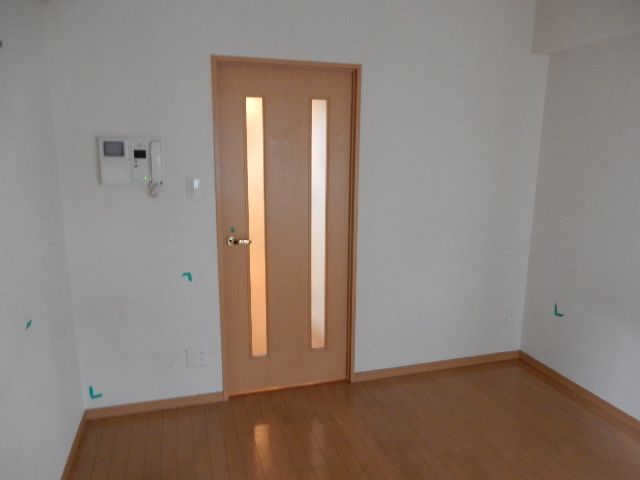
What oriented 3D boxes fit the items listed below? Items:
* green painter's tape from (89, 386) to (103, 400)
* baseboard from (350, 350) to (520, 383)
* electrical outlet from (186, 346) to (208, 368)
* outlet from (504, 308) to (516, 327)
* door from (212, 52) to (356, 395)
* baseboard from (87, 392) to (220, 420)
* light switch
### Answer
[{"bbox_3d":[-1.224,0.838,2.528,0.062,0.075,0.004,-3,12,-16],"label":"green painter's tape"},{"bbox_3d":[0.830,0.859,3.154,1.280,0.063,0.015,-3,12,-16],"label":"baseboard"},{"bbox_3d":[-0.706,0.671,2.649,0.117,0.120,0.012,-3,12,-16],"label":"electrical outlet"},{"bbox_3d":[1.337,0.554,3.249,0.075,0.122,0.012,-3,12,-16],"label":"outlet"},{"bbox_3d":[-0.179,-0.017,2.699,0.800,1.940,0.070,-3,12,-16],"label":"door"},{"bbox_3d":[-0.925,0.950,2.636,0.741,0.063,0.015,-3,12,-16],"label":"baseboard"},{"bbox_3d":[-0.675,-0.279,2.469,0.072,0.120,0.014,-3,12,-16],"label":"light switch"}]

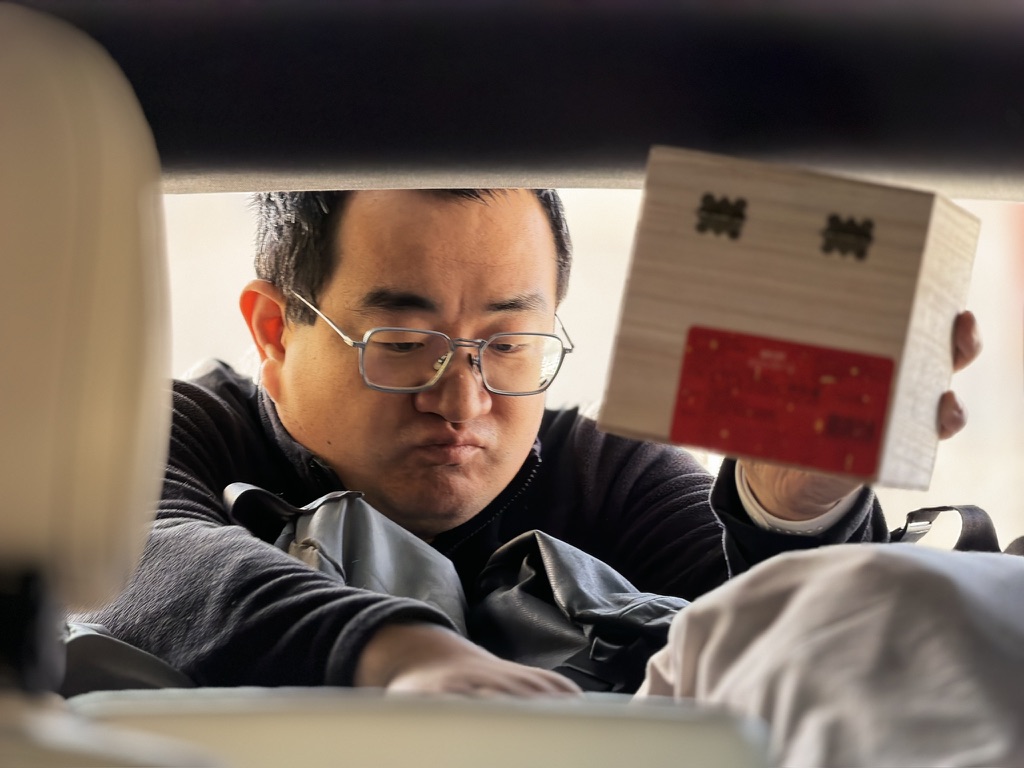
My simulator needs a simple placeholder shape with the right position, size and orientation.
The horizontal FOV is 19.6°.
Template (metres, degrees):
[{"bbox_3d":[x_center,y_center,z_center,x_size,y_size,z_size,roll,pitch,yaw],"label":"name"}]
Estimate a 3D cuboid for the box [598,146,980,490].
[{"bbox_3d":[0.155,-0.034,1.624,0.156,0.155,0.134,11,1,19],"label":"box"}]

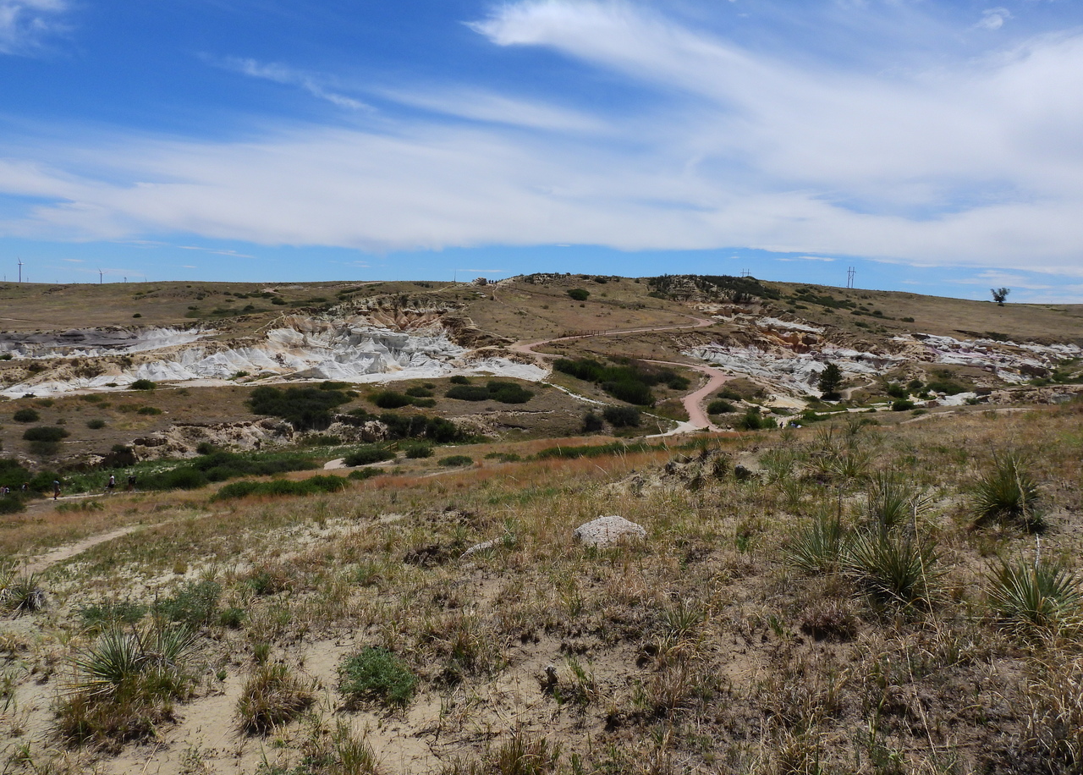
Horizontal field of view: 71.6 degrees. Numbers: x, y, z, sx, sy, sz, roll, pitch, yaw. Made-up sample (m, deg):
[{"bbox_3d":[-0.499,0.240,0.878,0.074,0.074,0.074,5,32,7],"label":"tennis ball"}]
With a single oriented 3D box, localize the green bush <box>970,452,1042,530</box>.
[{"bbox_3d":[4.697,1.040,7.600,0.710,0.680,0.700,6,7,32],"label":"green bush"}]

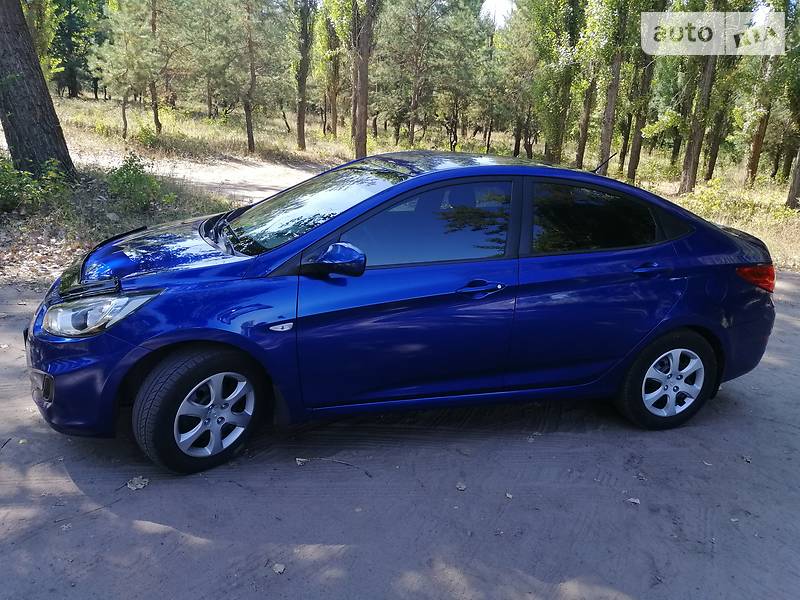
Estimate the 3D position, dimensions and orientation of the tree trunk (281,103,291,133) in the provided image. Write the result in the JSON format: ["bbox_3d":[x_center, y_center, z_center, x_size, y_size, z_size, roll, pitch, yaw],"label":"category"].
[{"bbox_3d":[-5.881,-9.378,30.941,0.166,1.533,0.183,-14,20,-6],"label":"tree trunk"}]

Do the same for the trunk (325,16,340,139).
[{"bbox_3d":[-3.195,-10.496,28.581,0.599,5.429,0.431,2,18,-7],"label":"trunk"}]

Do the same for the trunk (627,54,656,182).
[{"bbox_3d":[7.106,-5.270,17.684,0.394,3.634,0.350,11,19,19],"label":"trunk"}]

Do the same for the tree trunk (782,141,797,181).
[{"bbox_3d":[18.015,-6.430,27.777,0.343,1.736,0.343,11,17,31],"label":"tree trunk"}]

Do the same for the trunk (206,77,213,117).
[{"bbox_3d":[-12.508,-13.202,39.508,0.315,2.561,0.329,-1,19,-17],"label":"trunk"}]

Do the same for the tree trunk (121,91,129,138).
[{"bbox_3d":[-9.070,-6.072,19.801,0.139,1.459,0.139,6,16,-2],"label":"tree trunk"}]

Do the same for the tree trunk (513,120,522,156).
[{"bbox_3d":[4.874,-6.677,24.873,0.324,1.593,0.276,7,18,9],"label":"tree trunk"}]

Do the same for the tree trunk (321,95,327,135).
[{"bbox_3d":[-3.646,-8.861,28.733,0.137,1.830,0.137,1,17,-7],"label":"tree trunk"}]

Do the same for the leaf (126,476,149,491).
[{"bbox_3d":[-1.159,0.811,2.657,0.100,0.020,0.098,10,17,17],"label":"leaf"}]

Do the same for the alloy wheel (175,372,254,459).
[{"bbox_3d":[-0.891,0.509,2.807,0.150,0.415,0.415,22,25,36],"label":"alloy wheel"}]

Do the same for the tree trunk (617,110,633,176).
[{"bbox_3d":[8.890,-6.168,23.670,0.244,2.332,0.244,10,17,18],"label":"tree trunk"}]

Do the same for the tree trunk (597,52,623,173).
[{"bbox_3d":[6.297,-5.447,17.932,0.449,3.705,0.389,10,19,17],"label":"tree trunk"}]

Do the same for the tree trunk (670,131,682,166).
[{"bbox_3d":[13.683,-7.522,29.765,0.326,1.685,0.326,11,18,22],"label":"tree trunk"}]

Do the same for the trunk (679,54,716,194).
[{"bbox_3d":[8.041,-4.660,16.111,0.503,3.571,0.441,12,19,23],"label":"trunk"}]

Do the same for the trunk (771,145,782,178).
[{"bbox_3d":[18.334,-6.736,29.302,0.273,1.546,0.273,10,17,30],"label":"trunk"}]

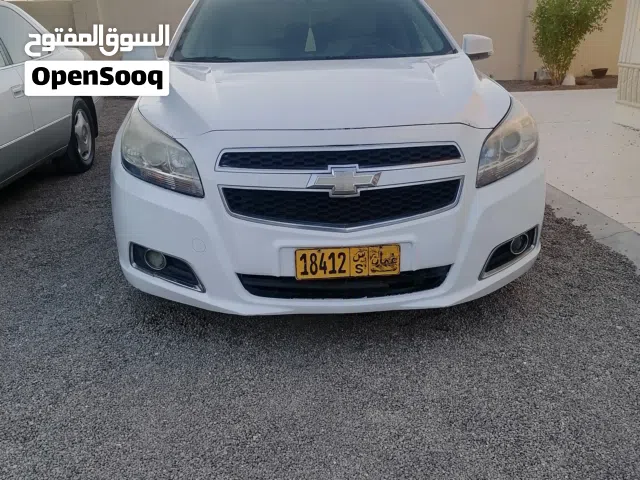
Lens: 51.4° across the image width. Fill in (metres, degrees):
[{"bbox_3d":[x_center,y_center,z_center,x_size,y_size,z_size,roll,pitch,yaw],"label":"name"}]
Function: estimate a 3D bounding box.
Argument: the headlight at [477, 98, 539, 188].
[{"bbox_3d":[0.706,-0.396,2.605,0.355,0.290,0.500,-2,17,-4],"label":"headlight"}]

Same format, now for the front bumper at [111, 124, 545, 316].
[{"bbox_3d":[0.070,-0.111,2.513,1.780,0.645,0.550,-2,17,-4],"label":"front bumper"}]

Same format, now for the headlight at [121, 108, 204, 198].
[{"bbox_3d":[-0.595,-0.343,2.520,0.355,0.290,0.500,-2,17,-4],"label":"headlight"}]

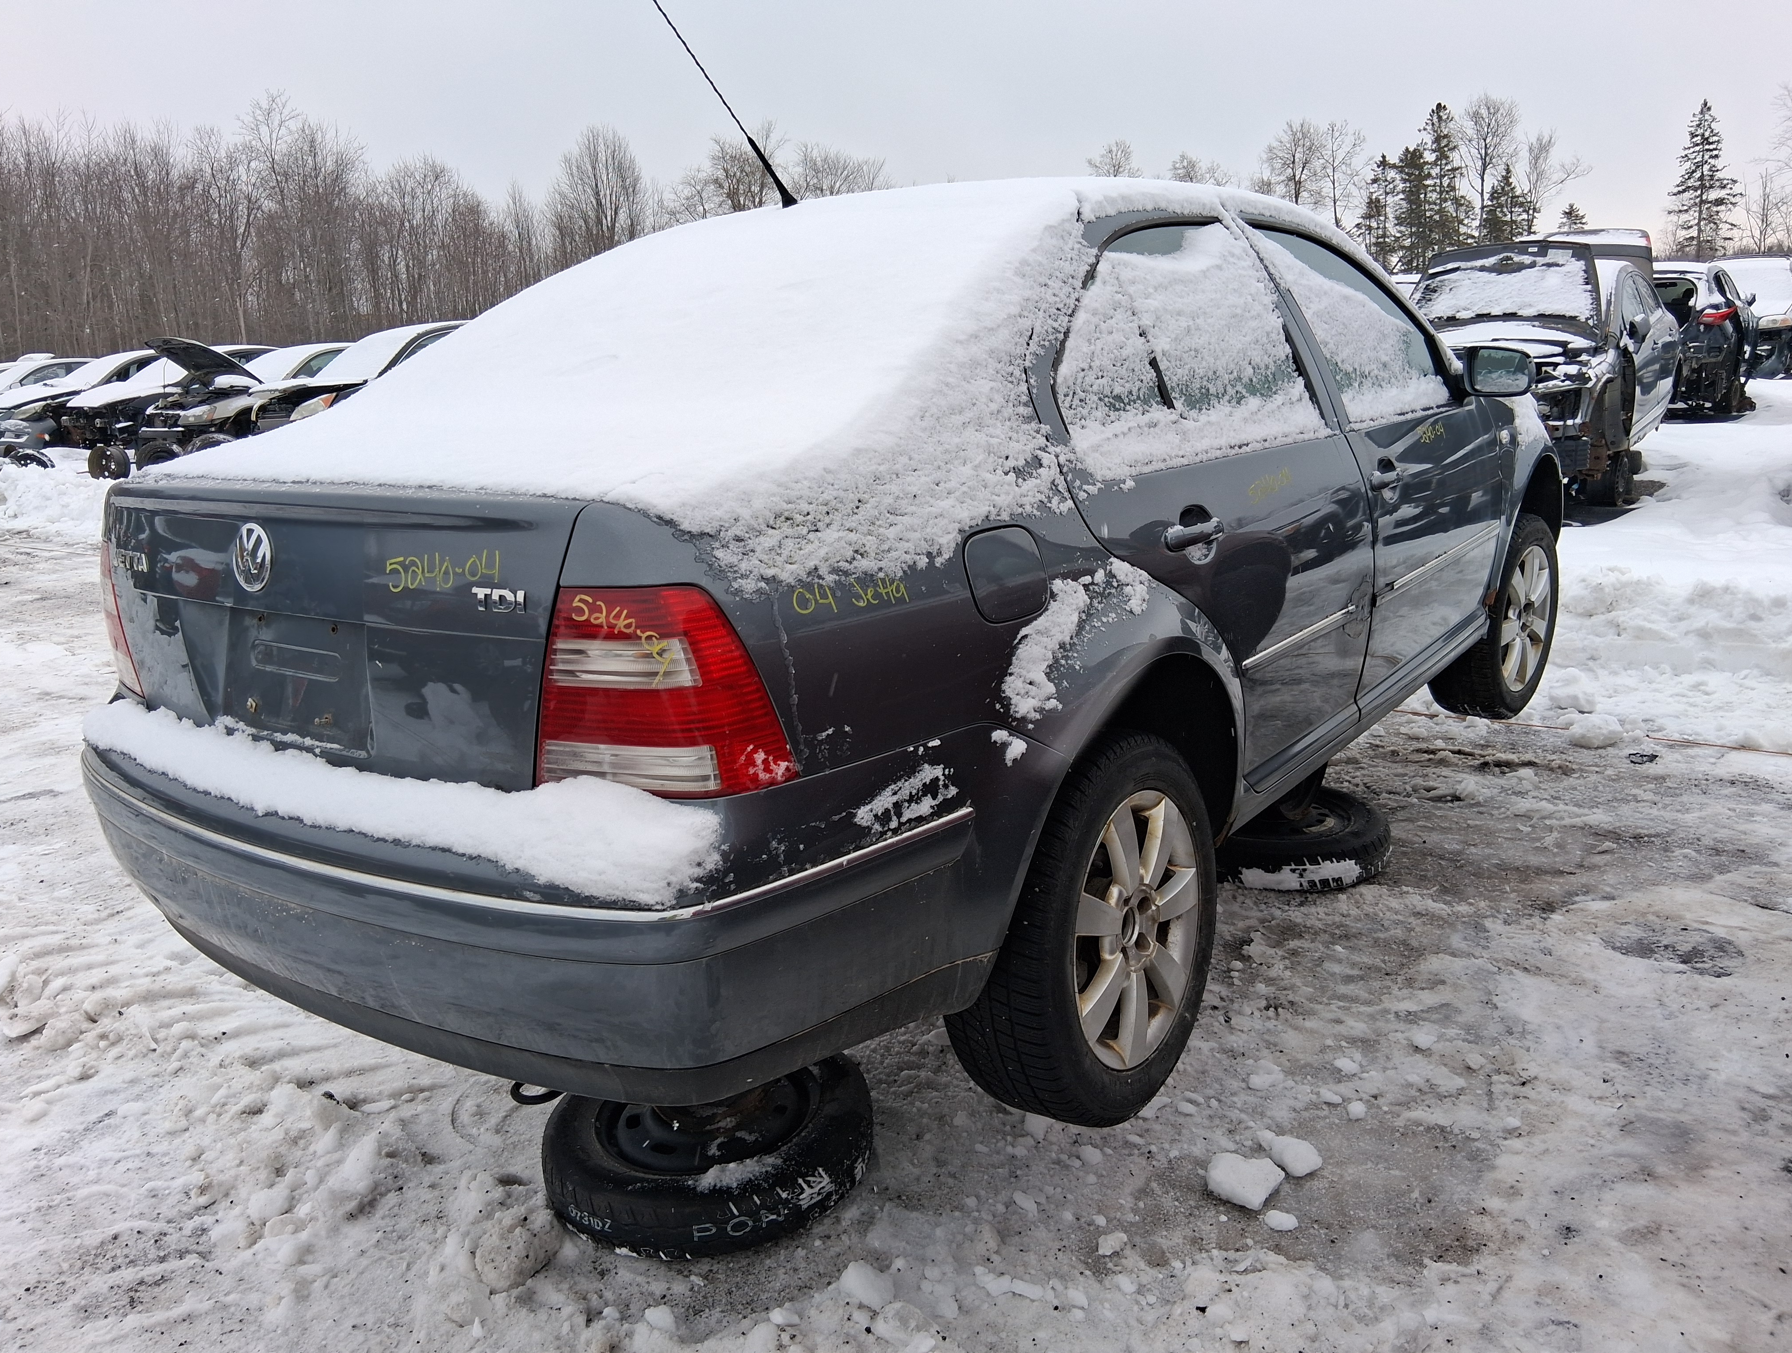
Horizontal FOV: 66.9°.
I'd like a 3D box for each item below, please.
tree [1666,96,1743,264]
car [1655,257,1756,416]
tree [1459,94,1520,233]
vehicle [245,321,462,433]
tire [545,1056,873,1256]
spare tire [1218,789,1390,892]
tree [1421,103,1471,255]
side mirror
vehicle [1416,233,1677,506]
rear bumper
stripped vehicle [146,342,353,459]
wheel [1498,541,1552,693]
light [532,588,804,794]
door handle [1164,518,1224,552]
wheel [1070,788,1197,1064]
[{"bbox_3d":[38.740,-21.931,65.000,3.300,11.180,3.300,-3,13,0],"label":"tree"},{"bbox_3d":[10.100,-4.487,17.600,1.820,1.680,4.500,7,17,35],"label":"car"},{"bbox_3d":[34.991,-27.163,80.000,3.700,13.500,3.700,-3,14,0],"label":"tree"},{"bbox_3d":[-5.820,-3.711,17.350,1.780,1.580,4.500,4,15,29],"label":"vehicle"},{"bbox_3d":[-0.351,0.893,2.597,0.610,0.180,0.610,-3,13,0],"label":"tire"},{"bbox_3d":[1.090,0.414,3.860,0.610,0.200,0.610,-3,14,0],"label":"spare tire"},{"bbox_3d":[26.402,-21.499,65.000,2.800,11.750,2.800,-3,13,0],"label":"tree"},{"bbox_3d":[1.533,-0.778,3.438,0.180,0.135,0.115,9,18,42],"label":"side mirror"},{"bbox_3d":[5.530,-2.668,11.650,1.800,1.850,4.400,7,19,36],"label":"vehicle"},{"bbox_3d":[-0.677,0.201,2.076,1.710,0.390,0.720,7,17,36],"label":"rear bumper"},{"bbox_3d":[-7.200,-3.713,17.800,1.750,1.500,4.400,10,19,42],"label":"stripped vehicle"},{"bbox_3d":[1.844,-0.180,4.116,0.180,0.440,0.440,9,18,41],"label":"wheel"},{"bbox_3d":[-0.265,0.020,1.503,0.325,0.255,0.175,4,16,28],"label":"light"},{"bbox_3d":[0.444,-0.216,2.051,0.052,0.046,0.190,7,17,36],"label":"door handle"},{"bbox_3d":[0.328,0.390,2.177,0.170,0.438,0.438,3,15,36],"label":"wheel"}]

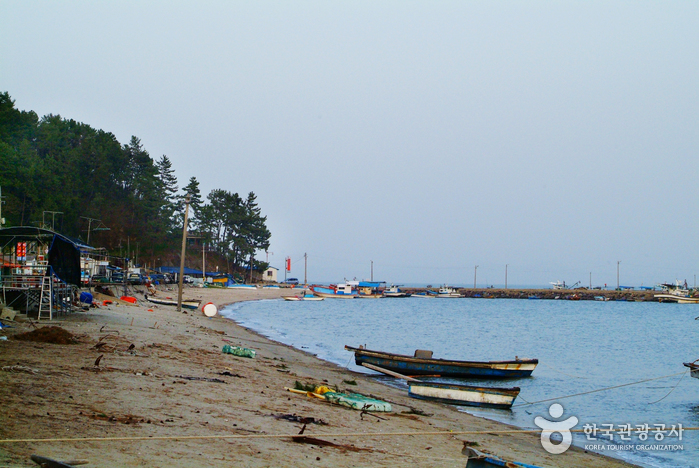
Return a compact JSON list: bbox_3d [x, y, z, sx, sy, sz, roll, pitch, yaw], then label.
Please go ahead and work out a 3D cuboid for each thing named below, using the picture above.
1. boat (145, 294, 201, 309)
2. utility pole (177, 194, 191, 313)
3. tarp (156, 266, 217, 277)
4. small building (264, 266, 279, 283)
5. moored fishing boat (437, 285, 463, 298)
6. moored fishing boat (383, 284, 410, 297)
[{"bbox_3d":[-14.370,5.504,131.000,4.700,0.850,1.400,4,-1,16],"label":"boat"},{"bbox_3d":[-12.947,1.538,126.000,0.320,9.100,0.320,3,-2,0],"label":"utility pole"},{"bbox_3d":[-30.305,6.972,300.000,10.500,1.800,6.500,1,-2,-6],"label":"tarp"},{"bbox_3d":[-17.402,9.125,360.000,3.800,3.600,5.000,1,-2,-6],"label":"small building"},{"bbox_3d":[20.865,11.938,335.000,5.800,2.800,2.100,1,-2,-6],"label":"moored fishing boat"},{"bbox_3d":[9.758,11.792,335.000,5.800,2.500,2.100,1,-2,-6],"label":"moored fishing boat"}]

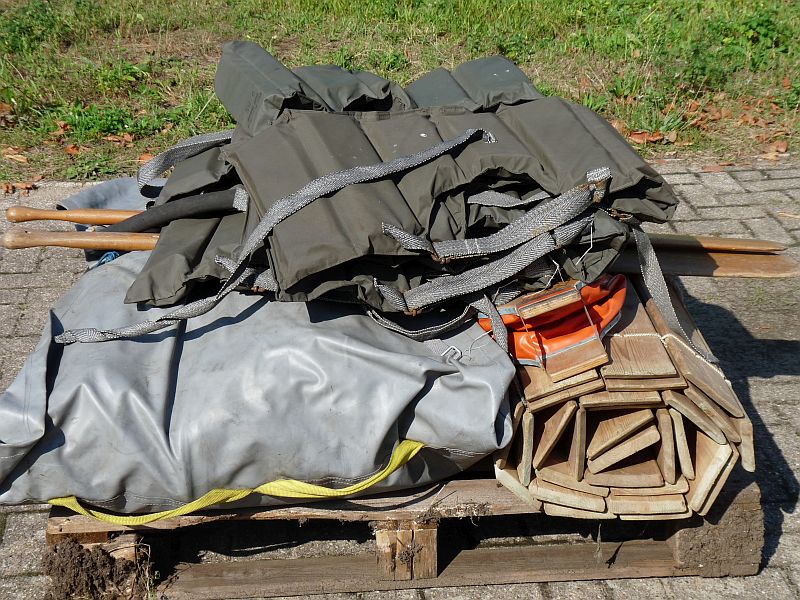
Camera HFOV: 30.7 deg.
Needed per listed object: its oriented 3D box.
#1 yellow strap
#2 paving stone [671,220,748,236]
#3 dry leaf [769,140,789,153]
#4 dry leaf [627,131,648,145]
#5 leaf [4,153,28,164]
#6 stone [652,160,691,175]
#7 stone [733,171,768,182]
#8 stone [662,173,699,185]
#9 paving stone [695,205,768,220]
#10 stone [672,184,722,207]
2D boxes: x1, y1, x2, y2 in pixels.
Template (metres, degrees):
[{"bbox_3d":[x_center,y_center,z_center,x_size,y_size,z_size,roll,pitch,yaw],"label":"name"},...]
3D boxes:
[{"bbox_3d":[-0.273,0.304,2.459,0.645,0.095,0.110,-3,24,-6],"label":"yellow strap"},{"bbox_3d":[0.870,-0.175,4.120,0.204,0.070,0.100,-3,24,-6],"label":"paving stone"},{"bbox_3d":[1.222,-0.493,4.686,0.060,0.030,0.050,-3,24,-6],"label":"dry leaf"},{"bbox_3d":[0.782,-0.531,4.776,0.073,0.032,0.055,-3,24,-6],"label":"dry leaf"},{"bbox_3d":[-1.215,-0.447,4.602,0.085,0.025,0.060,-3,24,-6],"label":"leaf"},{"bbox_3d":[0.805,-0.381,4.594,0.204,0.070,0.100,-3,24,-6],"label":"stone"},{"bbox_3d":[1.080,-0.354,4.531,0.100,0.070,0.090,-3,24,-6],"label":"stone"},{"bbox_3d":[0.822,-0.340,4.499,0.204,0.070,0.100,-3,24,-6],"label":"stone"},{"bbox_3d":[0.962,-0.221,4.226,0.204,0.070,0.100,-3,24,-6],"label":"paving stone"},{"bbox_3d":[0.892,-0.281,4.362,0.100,0.070,0.204,-3,24,-6],"label":"stone"}]

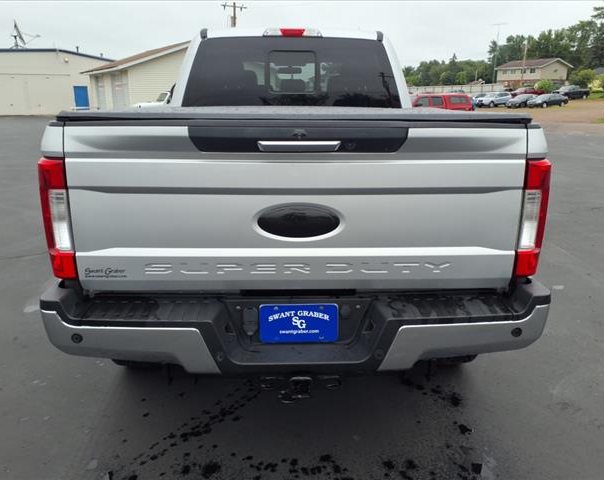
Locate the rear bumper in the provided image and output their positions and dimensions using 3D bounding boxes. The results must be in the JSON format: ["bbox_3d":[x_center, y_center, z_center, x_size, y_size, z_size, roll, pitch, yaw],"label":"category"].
[{"bbox_3d":[-0.014,0.316,2.020,1.950,0.290,0.380,0,16,-2],"label":"rear bumper"}]

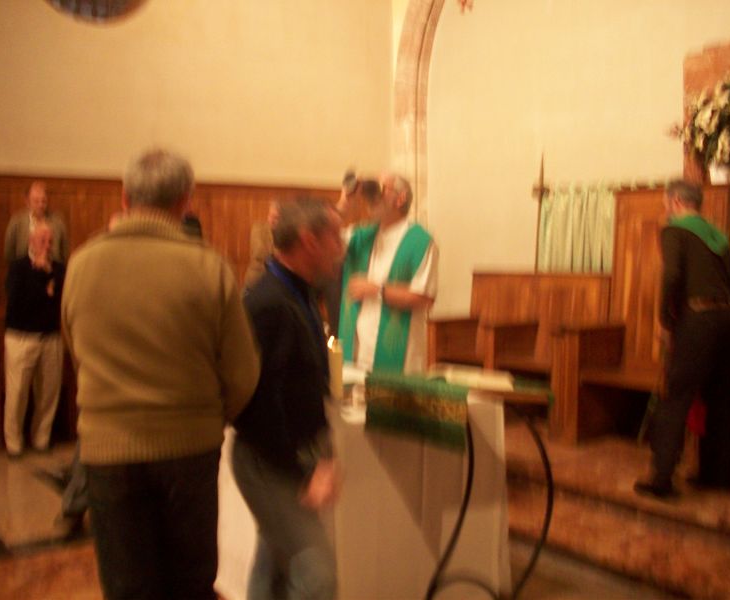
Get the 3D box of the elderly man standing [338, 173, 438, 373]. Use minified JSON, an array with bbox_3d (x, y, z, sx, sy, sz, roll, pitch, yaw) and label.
[{"bbox_3d":[0.112,0.262,4.505,0.560,1.840,0.480,2,4,31],"label":"elderly man standing"}]

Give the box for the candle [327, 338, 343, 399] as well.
[{"bbox_3d":[-0.114,0.264,3.300,0.056,0.240,0.056,0,3,0],"label":"candle"}]

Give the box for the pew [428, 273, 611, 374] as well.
[{"bbox_3d":[1.161,0.358,6.466,0.680,1.080,1.400,-3,4,-38],"label":"pew"}]

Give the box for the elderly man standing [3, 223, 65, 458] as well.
[{"bbox_3d":[-2.508,0.293,6.500,0.470,1.760,0.360,-2,4,-23],"label":"elderly man standing"}]

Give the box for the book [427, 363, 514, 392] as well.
[{"bbox_3d":[0.399,0.292,3.200,0.210,0.060,0.300,-3,4,-38],"label":"book"}]

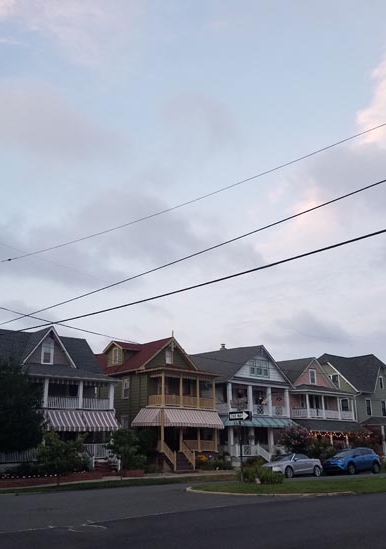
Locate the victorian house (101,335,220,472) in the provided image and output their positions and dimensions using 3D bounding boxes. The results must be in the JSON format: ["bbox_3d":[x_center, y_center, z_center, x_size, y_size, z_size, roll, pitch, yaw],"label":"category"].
[{"bbox_3d":[-3.079,9.992,42.144,6.000,9.300,11.700,14,-23,-39],"label":"victorian house"}]

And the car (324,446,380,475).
[{"bbox_3d":[11.132,13.071,38.588,4.600,1.690,1.840,14,-23,-39],"label":"car"}]

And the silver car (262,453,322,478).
[{"bbox_3d":[5.942,11.345,32.882,4.420,1.410,1.790,15,-23,-40],"label":"silver car"}]

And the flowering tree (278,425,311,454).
[{"bbox_3d":[7.540,12.622,40.310,2.570,3.140,2.570,14,-23,-39],"label":"flowering tree"}]

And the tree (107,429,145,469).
[{"bbox_3d":[-3.541,9.294,28.524,2.010,2.510,2.010,0,-18,0],"label":"tree"}]

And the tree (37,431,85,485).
[{"bbox_3d":[-5.960,8.193,24.593,2.040,2.340,2.040,14,-23,-39],"label":"tree"}]

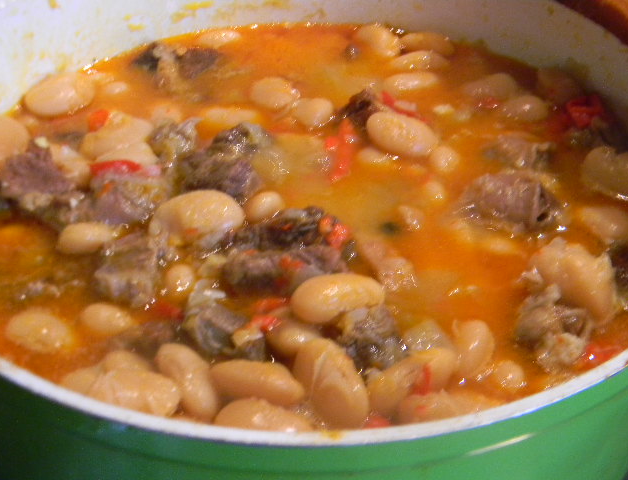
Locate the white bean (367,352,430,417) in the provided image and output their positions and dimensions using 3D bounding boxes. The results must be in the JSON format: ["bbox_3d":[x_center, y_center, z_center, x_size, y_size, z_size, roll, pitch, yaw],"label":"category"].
[{"bbox_3d":[0.022,0.039,0.276,0.013,0.011,0.025,26,46,28],"label":"white bean"}]

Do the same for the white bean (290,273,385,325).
[{"bbox_3d":[0.006,0.016,0.278,0.026,0.012,0.015,-15,41,-18],"label":"white bean"}]

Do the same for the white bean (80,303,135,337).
[{"bbox_3d":[-0.054,0.021,0.272,0.016,0.009,0.010,9,40,11],"label":"white bean"}]

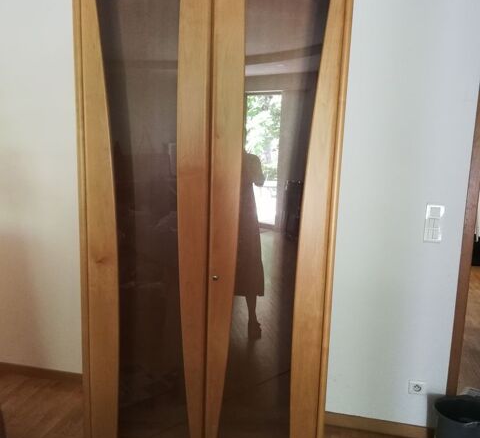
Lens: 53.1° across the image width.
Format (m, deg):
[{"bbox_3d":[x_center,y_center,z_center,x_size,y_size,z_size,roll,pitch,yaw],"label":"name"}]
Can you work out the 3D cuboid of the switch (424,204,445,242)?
[{"bbox_3d":[0.950,0.021,2.345,0.082,0.182,0.016,4,10,12],"label":"switch"}]

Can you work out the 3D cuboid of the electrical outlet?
[{"bbox_3d":[0.923,0.881,2.498,0.081,0.080,0.016,4,10,12],"label":"electrical outlet"}]

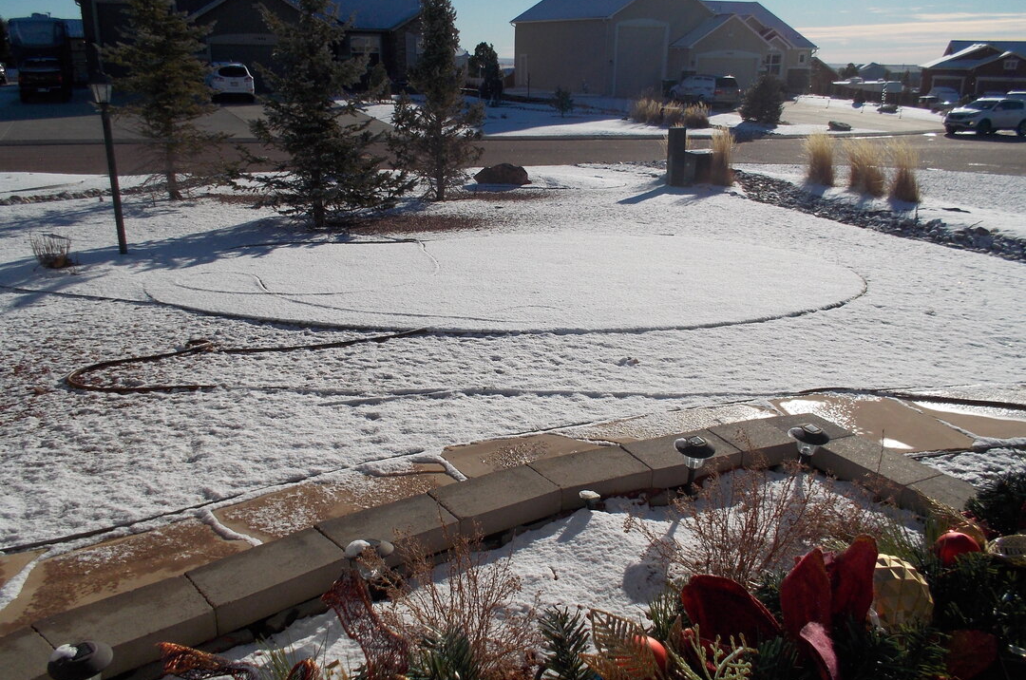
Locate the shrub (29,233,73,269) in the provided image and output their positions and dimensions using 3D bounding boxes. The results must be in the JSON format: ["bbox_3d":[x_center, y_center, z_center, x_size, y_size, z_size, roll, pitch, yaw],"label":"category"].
[{"bbox_3d":[-4.425,-0.892,8.216,0.390,0.330,0.380,1,18,0],"label":"shrub"}]

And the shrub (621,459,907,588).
[{"bbox_3d":[0.737,0.535,2.535,0.750,0.420,0.600,1,18,0],"label":"shrub"}]

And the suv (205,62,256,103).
[{"bbox_3d":[-12.927,-11.701,38.924,1.820,1.660,4.400,-8,20,-25],"label":"suv"}]

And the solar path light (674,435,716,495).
[{"bbox_3d":[0.667,0.457,3.145,0.150,0.225,0.150,1,18,0],"label":"solar path light"}]

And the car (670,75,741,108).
[{"bbox_3d":[11.182,-14.743,50.428,1.900,1.740,4.850,-9,20,-25],"label":"car"}]

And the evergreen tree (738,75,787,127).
[{"bbox_3d":[10.189,-9.875,35.105,1.800,2.000,1.800,1,18,0],"label":"evergreen tree"}]

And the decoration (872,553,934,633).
[{"bbox_3d":[0.401,0.285,0.930,0.110,0.110,0.110,1,18,0],"label":"decoration"}]

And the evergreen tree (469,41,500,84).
[{"bbox_3d":[-1.797,-17.682,55.176,2.000,3.100,2.000,1,18,0],"label":"evergreen tree"}]

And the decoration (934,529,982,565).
[{"bbox_3d":[0.638,0.304,1.230,0.062,0.062,0.062,0,19,0],"label":"decoration"}]

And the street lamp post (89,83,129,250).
[{"bbox_3d":[-4.507,-1.958,9.626,0.280,2.020,0.280,0,19,0],"label":"street lamp post"}]

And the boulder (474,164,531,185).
[{"bbox_3d":[-0.233,-3.623,18.612,1.200,0.440,0.800,0,19,0],"label":"boulder"}]

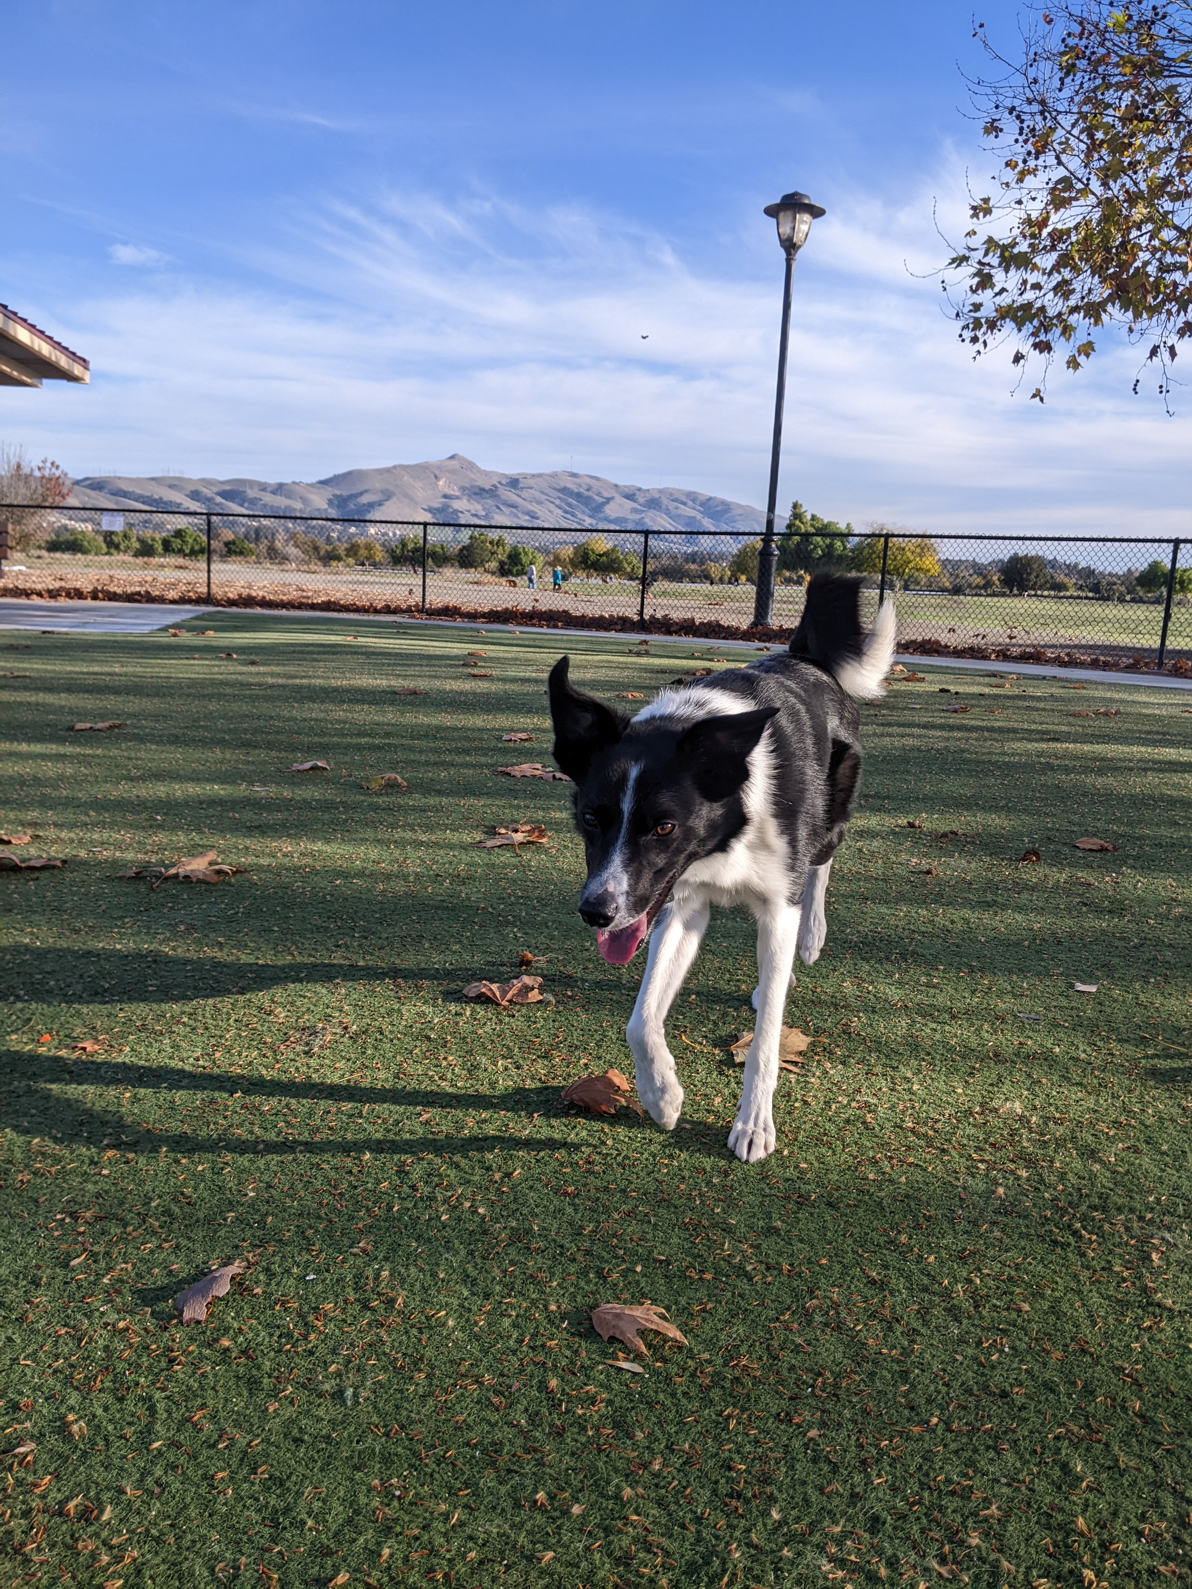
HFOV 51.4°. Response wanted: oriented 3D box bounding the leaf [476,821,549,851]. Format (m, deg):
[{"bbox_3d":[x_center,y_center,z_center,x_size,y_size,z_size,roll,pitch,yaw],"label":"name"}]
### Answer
[{"bbox_3d":[-0.195,0.097,2.902,0.174,0.042,0.150,2,10,-4],"label":"leaf"}]

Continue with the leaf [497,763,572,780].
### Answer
[{"bbox_3d":[-0.196,-0.074,3.884,0.235,0.035,0.160,3,10,-3],"label":"leaf"}]

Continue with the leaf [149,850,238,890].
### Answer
[{"bbox_3d":[-0.787,0.147,2.424,0.178,0.050,0.140,0,11,-18],"label":"leaf"}]

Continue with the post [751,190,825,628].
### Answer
[{"bbox_3d":[2.249,-4.663,15.343,0.740,5.220,0.740,3,10,0],"label":"post"}]

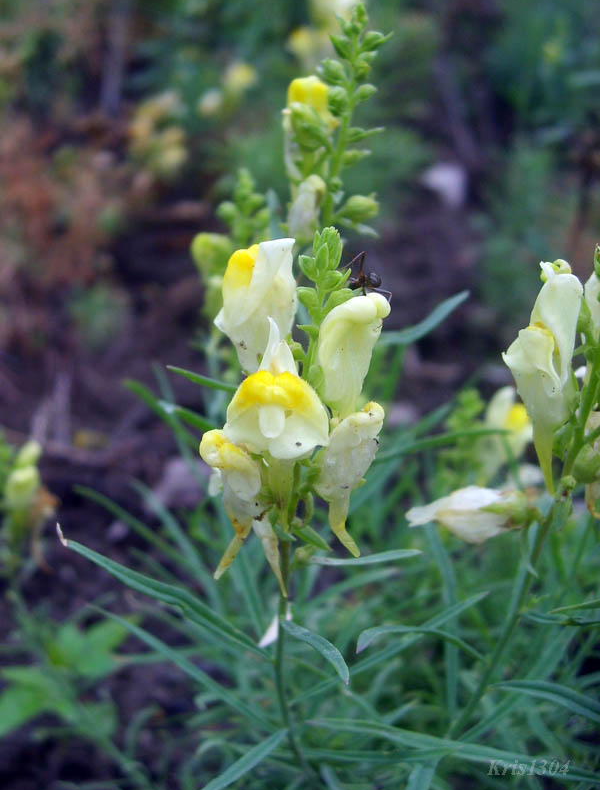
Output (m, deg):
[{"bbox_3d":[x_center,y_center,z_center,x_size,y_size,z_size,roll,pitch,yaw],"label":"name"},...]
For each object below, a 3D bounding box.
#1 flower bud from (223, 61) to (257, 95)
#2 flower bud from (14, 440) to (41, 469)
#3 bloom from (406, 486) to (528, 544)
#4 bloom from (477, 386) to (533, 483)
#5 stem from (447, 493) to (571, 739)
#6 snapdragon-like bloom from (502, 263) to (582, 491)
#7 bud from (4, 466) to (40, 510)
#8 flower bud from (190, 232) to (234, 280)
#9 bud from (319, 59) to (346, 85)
[{"bbox_3d":[-0.033,-0.171,0.436,0.017,0.019,0.017,0,25,0],"label":"flower bud"},{"bbox_3d":[-0.092,0.020,0.275,0.009,0.011,0.009,16,23,0],"label":"flower bud"},{"bbox_3d":[0.031,0.022,0.148,0.023,0.010,0.010,0,0,-12],"label":"bloom"},{"bbox_3d":[0.062,0.012,0.244,0.015,0.031,0.016,22,27,32],"label":"bloom"},{"bbox_3d":[0.040,0.042,0.156,0.004,0.062,0.004,12,25,-6],"label":"stem"},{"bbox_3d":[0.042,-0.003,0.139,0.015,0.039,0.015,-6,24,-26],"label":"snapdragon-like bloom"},{"bbox_3d":[-0.093,0.031,0.270,0.012,0.015,0.012,0,25,0],"label":"bud"},{"bbox_3d":[-0.022,-0.036,0.208,0.011,0.013,0.011,0,25,0],"label":"flower bud"},{"bbox_3d":[0.008,-0.077,0.192,0.007,0.007,0.007,-19,22,0],"label":"bud"}]

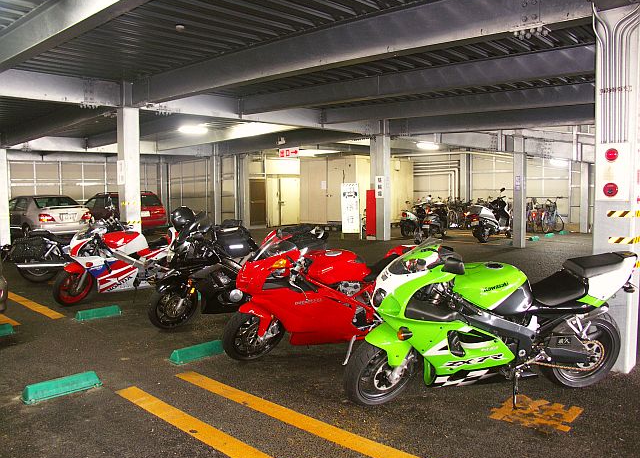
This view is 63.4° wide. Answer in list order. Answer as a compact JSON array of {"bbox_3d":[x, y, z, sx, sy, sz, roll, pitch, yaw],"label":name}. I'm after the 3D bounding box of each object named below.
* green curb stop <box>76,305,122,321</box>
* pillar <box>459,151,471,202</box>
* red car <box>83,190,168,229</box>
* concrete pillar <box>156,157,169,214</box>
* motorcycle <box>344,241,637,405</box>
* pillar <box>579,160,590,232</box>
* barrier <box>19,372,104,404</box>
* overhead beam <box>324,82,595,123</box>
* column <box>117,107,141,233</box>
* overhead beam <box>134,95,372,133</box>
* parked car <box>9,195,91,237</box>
[{"bbox_3d":[-2.537,0.965,5.947,0.490,0.105,0.135,-5,6,-42],"label":"green curb stop"},{"bbox_3d":[5.950,-1.730,21.300,0.320,3.100,0.320,3,6,41],"label":"pillar"},{"bbox_3d":[-7.700,-0.670,19.200,4.500,1.500,1.700,3,6,41],"label":"red car"},{"bbox_3d":[-6.957,-1.621,22.799,0.320,3.067,0.320,3,6,43],"label":"concrete pillar"},{"bbox_3d":[1.109,0.614,3.566,2.060,1.120,0.720,-1,4,-9],"label":"motorcycle"},{"bbox_3d":[8.777,-1.045,17.118,0.270,2.350,0.270,3,6,42],"label":"pillar"},{"bbox_3d":[-1.820,1.111,3.672,0.510,0.105,0.135,-5,6,-44],"label":"barrier"},{"bbox_3d":[2.814,-2.437,10.138,7.235,0.344,0.190,6,8,43],"label":"overhead beam"},{"bbox_3d":[-3.074,-0.531,8.372,0.280,2.750,0.280,3,6,42],"label":"column"},{"bbox_3d":[-0.956,-2.590,11.567,0.220,0.480,6.736,3,6,43],"label":"overhead beam"},{"bbox_3d":[-9.670,-0.510,17.660,4.470,1.440,1.700,3,6,41],"label":"parked car"}]

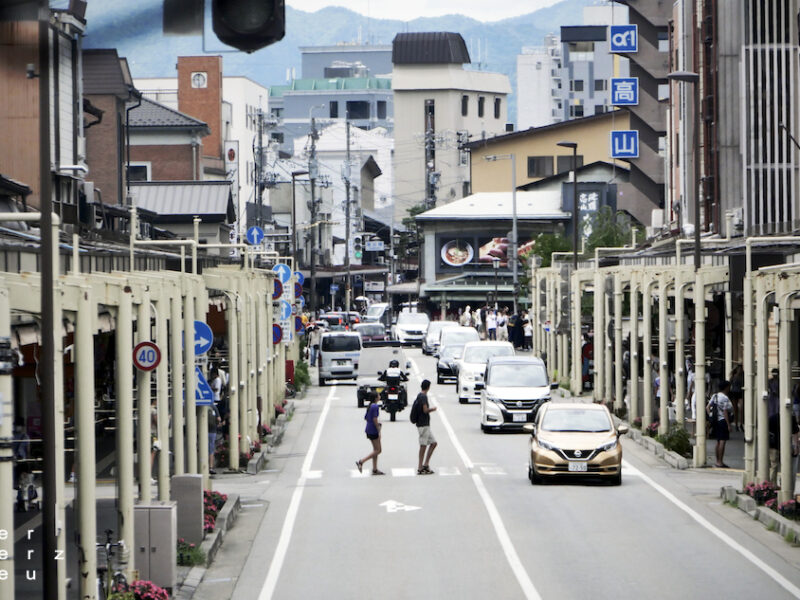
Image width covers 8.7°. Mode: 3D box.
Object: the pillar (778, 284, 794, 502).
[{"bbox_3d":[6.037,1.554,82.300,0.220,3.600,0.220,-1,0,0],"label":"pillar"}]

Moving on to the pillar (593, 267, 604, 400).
[{"bbox_3d":[5.722,1.078,151.500,0.280,3.850,0.250,-1,0,0],"label":"pillar"}]

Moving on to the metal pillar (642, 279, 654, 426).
[{"bbox_3d":[6.037,1.300,128.000,0.220,3.750,0.220,0,0,0],"label":"metal pillar"}]

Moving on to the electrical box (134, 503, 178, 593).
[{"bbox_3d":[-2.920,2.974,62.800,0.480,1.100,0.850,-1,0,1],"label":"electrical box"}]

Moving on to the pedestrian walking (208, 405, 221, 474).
[{"bbox_3d":[-3.677,2.553,102.500,0.360,1.663,0.460,-1,0,14],"label":"pedestrian walking"}]

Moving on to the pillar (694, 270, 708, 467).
[{"bbox_3d":[5.937,1.352,104.000,0.210,3.870,0.210,0,0,0],"label":"pillar"}]

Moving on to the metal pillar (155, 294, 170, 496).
[{"bbox_3d":[-3.276,1.642,73.000,0.200,3.600,0.200,-1,0,0],"label":"metal pillar"}]

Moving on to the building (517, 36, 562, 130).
[{"bbox_3d":[20.229,-19.377,748.000,8.000,36.000,12.000,0,0,0],"label":"building"}]

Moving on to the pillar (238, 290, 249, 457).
[{"bbox_3d":[-3.236,1.434,109.500,0.175,3.550,0.175,0,0,0],"label":"pillar"}]

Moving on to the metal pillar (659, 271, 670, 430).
[{"bbox_3d":[5.878,1.288,117.000,0.220,3.680,0.220,-1,0,0],"label":"metal pillar"}]

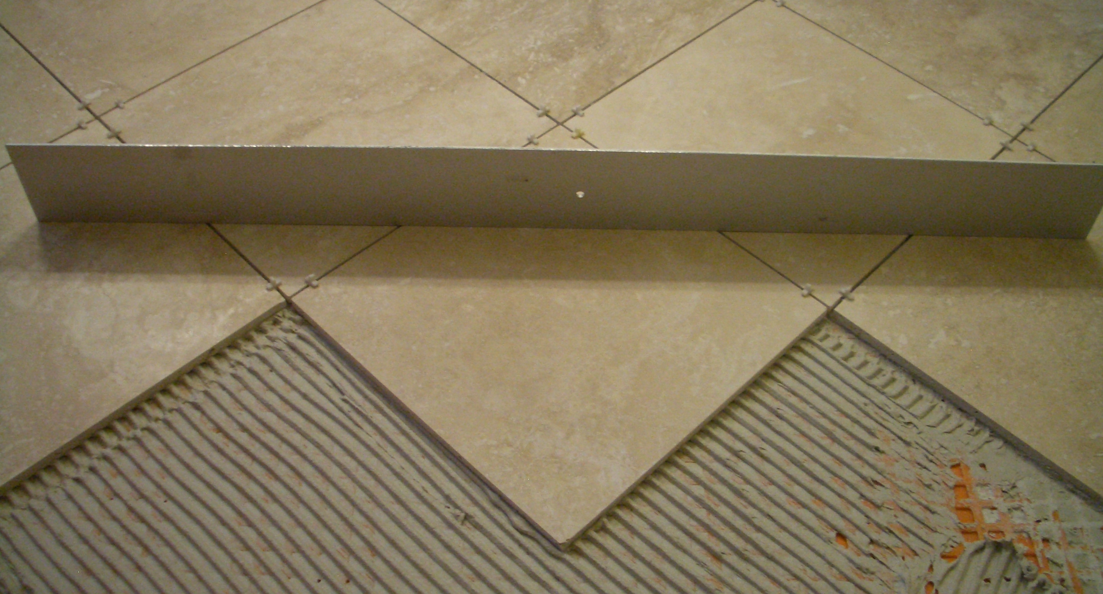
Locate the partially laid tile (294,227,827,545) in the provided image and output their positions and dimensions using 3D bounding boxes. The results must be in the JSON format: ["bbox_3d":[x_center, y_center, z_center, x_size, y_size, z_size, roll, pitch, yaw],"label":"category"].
[{"bbox_3d":[0.008,0.009,0.909,0.305,0.009,0.305,-37,60,-28],"label":"partially laid tile"}]

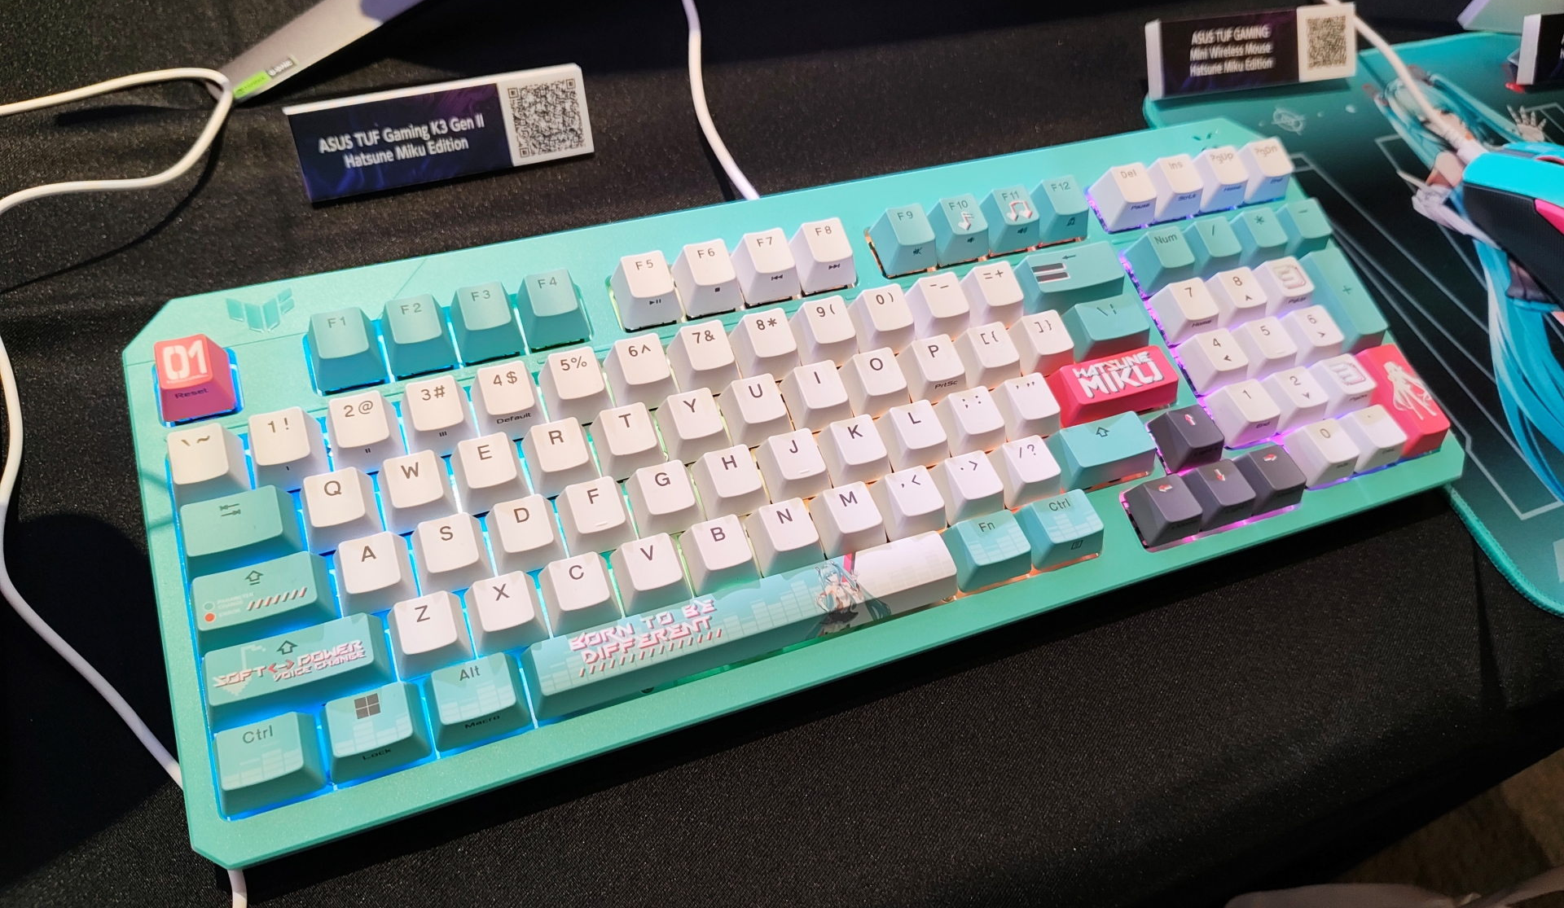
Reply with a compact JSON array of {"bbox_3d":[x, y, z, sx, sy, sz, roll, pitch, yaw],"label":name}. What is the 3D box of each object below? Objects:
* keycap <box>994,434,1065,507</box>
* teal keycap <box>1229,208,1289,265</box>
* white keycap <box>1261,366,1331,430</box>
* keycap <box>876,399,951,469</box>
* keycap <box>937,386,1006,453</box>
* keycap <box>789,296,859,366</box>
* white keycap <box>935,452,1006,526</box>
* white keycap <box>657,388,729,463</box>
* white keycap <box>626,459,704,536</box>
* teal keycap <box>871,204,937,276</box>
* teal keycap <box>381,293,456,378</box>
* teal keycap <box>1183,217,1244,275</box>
[{"bbox_3d":[0.072,0.005,0.317,0.018,0.010,0.018,-14,68,-17],"label":"keycap"},{"bbox_3d":[0.163,-0.073,0.372,0.018,0.013,0.018,-14,67,-17],"label":"teal keycap"},{"bbox_3d":[0.164,-0.018,0.346,0.018,0.010,0.018,-14,68,-17],"label":"white keycap"},{"bbox_3d":[0.040,-0.005,0.316,0.018,0.009,0.018,-14,68,-17],"label":"keycap"},{"bbox_3d":[0.057,-0.011,0.321,0.018,0.008,0.018,-14,69,-17],"label":"keycap"},{"bbox_3d":[0.014,-0.036,0.324,0.018,0.012,0.018,-14,68,-17],"label":"keycap"},{"bbox_3d":[0.055,0.009,0.312,0.018,0.010,0.018,-14,68,-17],"label":"white keycap"},{"bbox_3d":[-0.024,-0.008,0.305,0.018,0.009,0.018,-14,68,-17],"label":"white keycap"},{"bbox_3d":[-0.031,0.012,0.294,0.018,0.009,0.018,-14,69,-17],"label":"white keycap"},{"bbox_3d":[0.040,-0.069,0.345,0.018,0.012,0.018,-14,68,-17],"label":"teal keycap"},{"bbox_3d":[-0.101,-0.034,0.300,0.018,0.013,0.018,-14,68,-17],"label":"teal keycap"},{"bbox_3d":[0.145,-0.069,0.365,0.018,0.012,0.018,-14,68,-17],"label":"teal keycap"}]

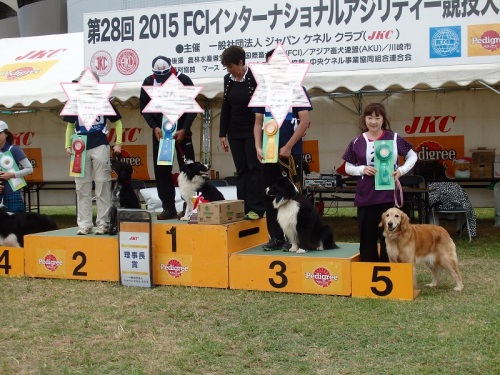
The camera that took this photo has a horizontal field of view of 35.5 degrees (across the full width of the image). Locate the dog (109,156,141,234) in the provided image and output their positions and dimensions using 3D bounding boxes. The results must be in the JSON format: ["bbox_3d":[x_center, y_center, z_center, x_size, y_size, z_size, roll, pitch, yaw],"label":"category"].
[{"bbox_3d":[-1.209,0.076,7.773,0.480,0.750,0.290,-3,3,-38],"label":"dog"}]

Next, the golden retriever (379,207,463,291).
[{"bbox_3d":[1.416,0.512,6.518,0.780,0.725,0.340,-3,3,-35],"label":"golden retriever"}]

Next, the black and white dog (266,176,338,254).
[{"bbox_3d":[0.490,0.239,6.872,0.690,0.654,0.340,-3,3,-35],"label":"black and white dog"}]

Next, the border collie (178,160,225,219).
[{"bbox_3d":[-0.462,0.026,7.507,0.570,0.552,0.330,-3,3,-32],"label":"border collie"}]

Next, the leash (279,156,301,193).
[{"bbox_3d":[0.362,-0.112,6.970,0.210,0.340,0.120,-1,3,0],"label":"leash"}]

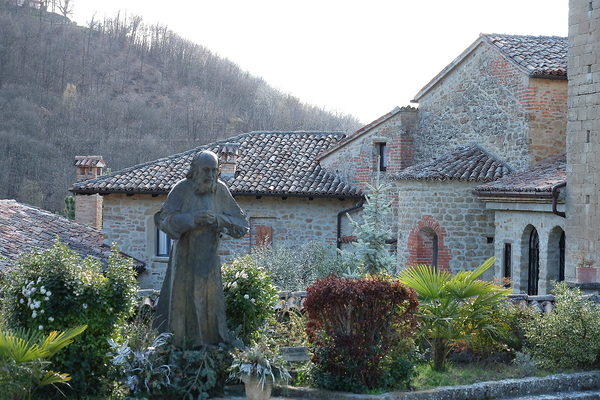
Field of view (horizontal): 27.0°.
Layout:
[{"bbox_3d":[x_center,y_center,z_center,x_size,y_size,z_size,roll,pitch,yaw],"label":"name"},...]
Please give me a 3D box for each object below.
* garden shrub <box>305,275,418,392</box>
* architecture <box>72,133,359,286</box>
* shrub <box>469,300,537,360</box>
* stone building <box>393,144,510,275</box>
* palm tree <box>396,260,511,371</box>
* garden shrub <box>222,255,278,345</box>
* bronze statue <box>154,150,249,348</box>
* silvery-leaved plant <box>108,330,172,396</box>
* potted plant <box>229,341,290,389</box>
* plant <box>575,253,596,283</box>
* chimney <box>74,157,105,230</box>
[{"bbox_3d":[0.531,1.149,10.800,0.980,1.020,0.880,0,1,0],"label":"garden shrub"},{"bbox_3d":[-1.745,0.198,39.300,8.400,4.800,8.200,0,1,9],"label":"architecture"},{"bbox_3d":[2.025,1.295,12.500,0.700,0.600,0.600,0,1,0],"label":"shrub"},{"bbox_3d":[3.709,0.554,30.800,3.500,3.800,2.300,1,1,37],"label":"stone building"},{"bbox_3d":[1.449,1.072,11.800,1.040,1.080,0.950,0,1,0],"label":"palm tree"},{"bbox_3d":[-0.494,0.984,12.000,0.620,0.920,0.580,0,1,0],"label":"garden shrub"},{"bbox_3d":[-0.867,0.440,11.000,0.780,1.760,0.560,0,1,-20],"label":"bronze statue"},{"bbox_3d":[-1.314,1.356,10.300,0.530,0.540,0.480,0,1,0],"label":"silvery-leaved plant"},{"bbox_3d":[-0.327,1.337,10.100,0.500,0.420,0.460,0,1,0],"label":"potted plant"},{"bbox_3d":[5.254,1.242,23.000,0.400,0.550,0.380,1,1,18],"label":"plant"},{"bbox_3d":[-6.400,-0.182,38.000,0.750,2.300,0.700,0,1,9],"label":"chimney"}]

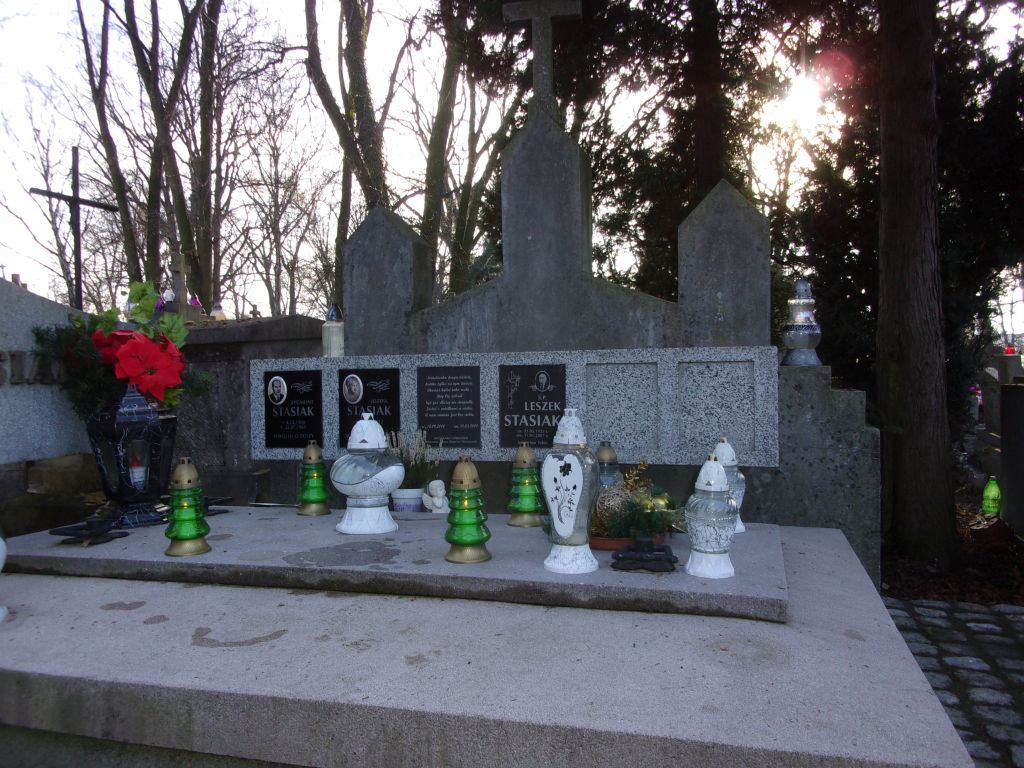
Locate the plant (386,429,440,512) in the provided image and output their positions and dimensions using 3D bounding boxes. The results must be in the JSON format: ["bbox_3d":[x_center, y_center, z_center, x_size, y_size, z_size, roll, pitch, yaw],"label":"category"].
[{"bbox_3d":[-0.358,0.308,2.950,0.190,0.300,0.180,-1,-1,0],"label":"plant"}]

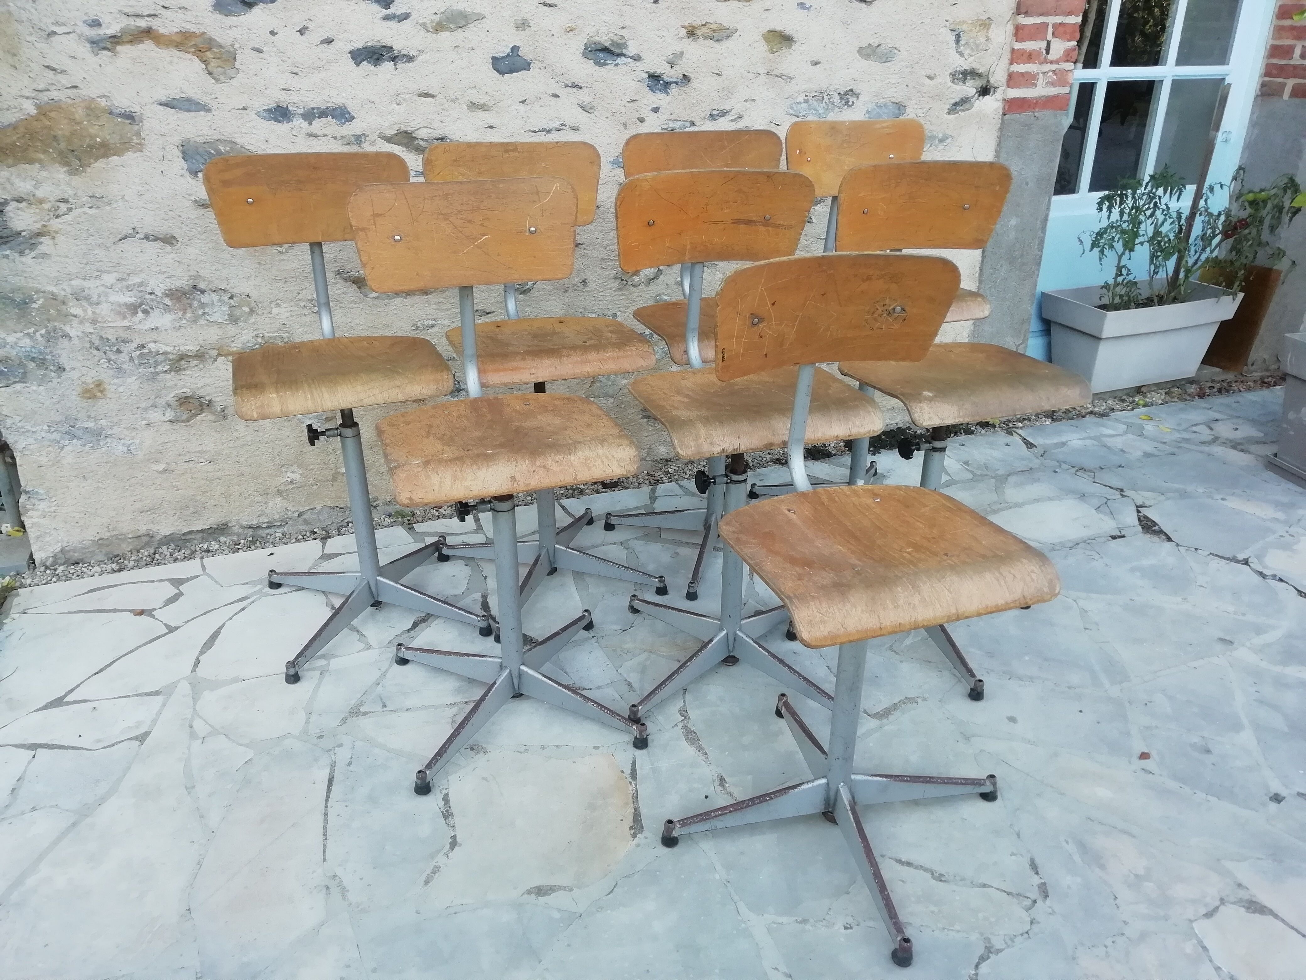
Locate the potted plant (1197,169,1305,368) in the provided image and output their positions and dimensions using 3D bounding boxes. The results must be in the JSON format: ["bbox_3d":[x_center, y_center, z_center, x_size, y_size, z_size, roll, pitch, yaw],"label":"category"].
[{"bbox_3d":[2.161,-0.791,3.577,0.346,0.763,0.302,-10,27,-21],"label":"potted plant"}]

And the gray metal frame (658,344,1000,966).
[{"bbox_3d":[0.309,0.195,1.500,0.577,0.821,0.577,-7,26,-15],"label":"gray metal frame"}]

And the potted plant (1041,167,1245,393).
[{"bbox_3d":[1.774,-0.765,3.527,0.662,0.758,0.331,-10,27,-21],"label":"potted plant"}]

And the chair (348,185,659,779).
[{"bbox_3d":[-0.277,-0.020,1.763,0.448,0.982,0.448,-8,27,-16],"label":"chair"}]

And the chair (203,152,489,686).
[{"bbox_3d":[-0.641,-0.170,2.064,0.477,0.993,0.477,-9,27,-18],"label":"chair"}]

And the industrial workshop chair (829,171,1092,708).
[{"bbox_3d":[0.592,-0.142,2.023,0.577,0.980,0.577,-7,26,-15],"label":"industrial workshop chair"}]

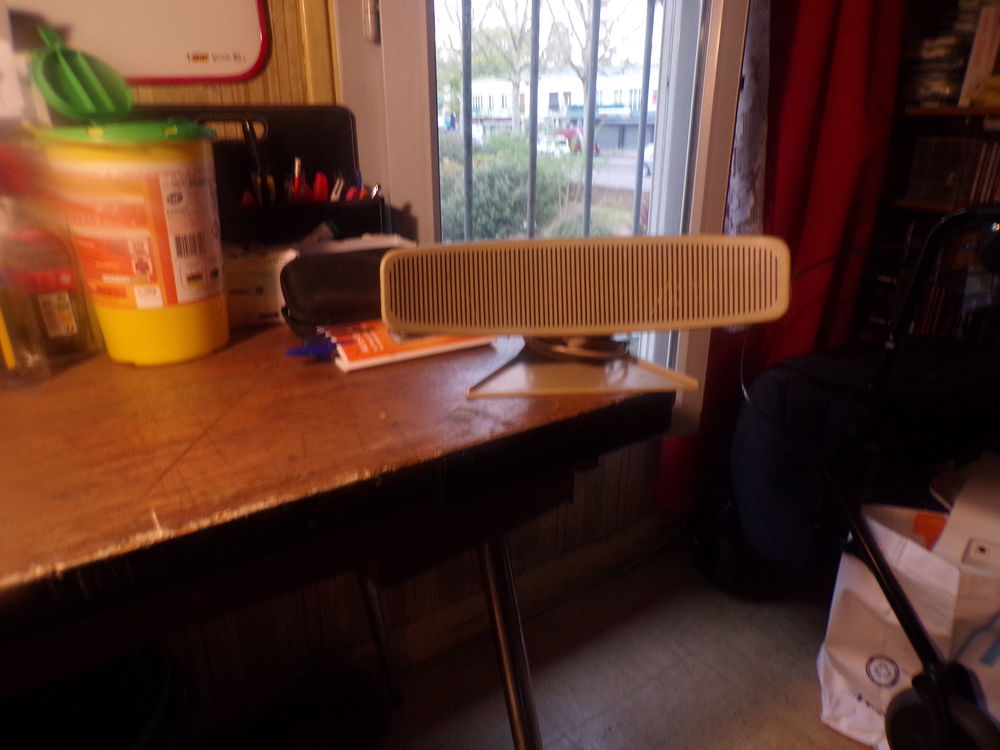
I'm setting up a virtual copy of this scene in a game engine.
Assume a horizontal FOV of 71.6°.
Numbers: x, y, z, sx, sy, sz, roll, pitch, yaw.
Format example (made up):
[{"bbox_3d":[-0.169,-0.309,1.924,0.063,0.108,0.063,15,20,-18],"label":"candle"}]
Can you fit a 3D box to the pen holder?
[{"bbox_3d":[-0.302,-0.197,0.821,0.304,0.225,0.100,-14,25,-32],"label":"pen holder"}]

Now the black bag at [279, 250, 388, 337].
[{"bbox_3d":[-0.152,-0.101,0.774,0.175,0.079,0.072,-14,25,-32],"label":"black bag"}]

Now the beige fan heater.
[{"bbox_3d":[0.074,-0.064,0.613,0.343,0.124,0.130,-1,21,-3],"label":"beige fan heater"}]

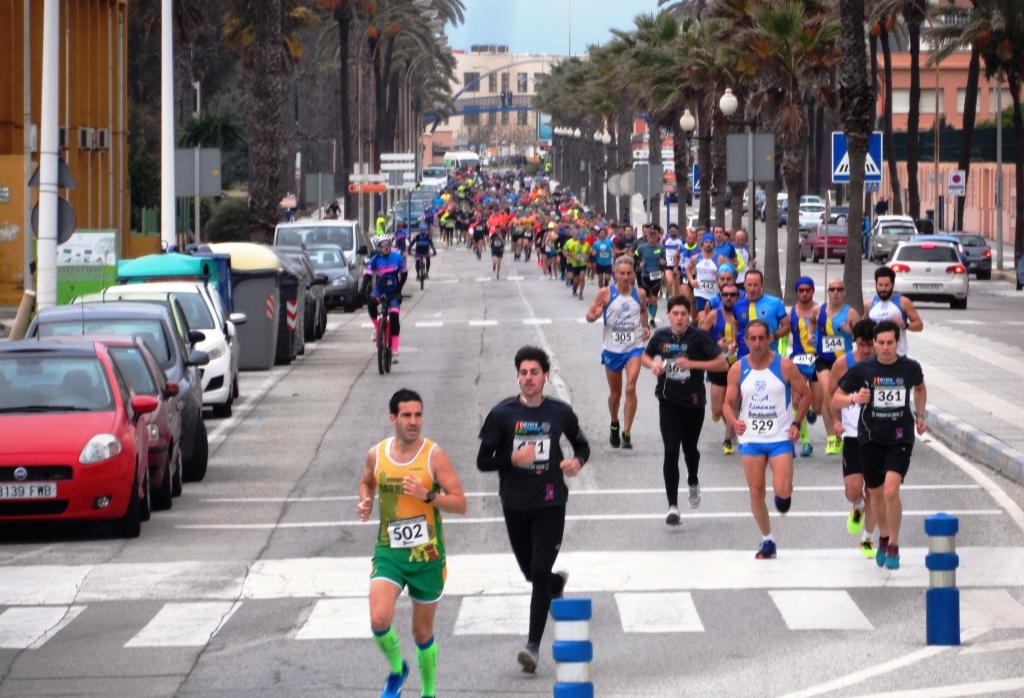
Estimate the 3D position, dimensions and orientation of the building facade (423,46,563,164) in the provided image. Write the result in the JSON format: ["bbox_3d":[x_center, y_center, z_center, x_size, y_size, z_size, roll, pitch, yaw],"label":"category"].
[{"bbox_3d":[-1.038,-29.480,1105.000,18.500,14.000,8.000,0,1,0],"label":"building facade"}]

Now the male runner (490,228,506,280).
[{"bbox_3d":[-0.436,-3.045,288.000,0.520,1.660,0.650,0,1,0],"label":"male runner"}]

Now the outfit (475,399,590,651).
[{"bbox_3d":[0.111,0.894,46.900,0.580,1.300,0.650,0,1,0],"label":"outfit"}]

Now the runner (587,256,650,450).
[{"bbox_3d":[1.015,0.033,86.300,0.610,1.830,0.700,0,1,0],"label":"runner"}]

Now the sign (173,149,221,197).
[{"bbox_3d":[-5.946,-3.329,171.000,0.900,0.900,0.060,0,1,0],"label":"sign"}]

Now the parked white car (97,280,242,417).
[{"bbox_3d":[-4.056,-0.006,102.700,1.790,1.490,4.150,0,1,-2],"label":"parked white car"}]

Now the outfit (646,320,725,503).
[{"bbox_3d":[1.266,0.497,66.600,0.560,1.330,0.520,0,1,0],"label":"outfit"}]

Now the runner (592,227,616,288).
[{"bbox_3d":[2.226,-2.068,219.000,0.580,1.680,0.650,0,1,0],"label":"runner"}]

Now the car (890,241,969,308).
[{"bbox_3d":[9.159,-1.615,199.300,1.790,1.480,4.200,0,1,0],"label":"car"}]

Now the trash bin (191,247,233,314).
[{"bbox_3d":[-4.125,-0.434,114.000,1.300,1.700,1.600,0,1,0],"label":"trash bin"}]

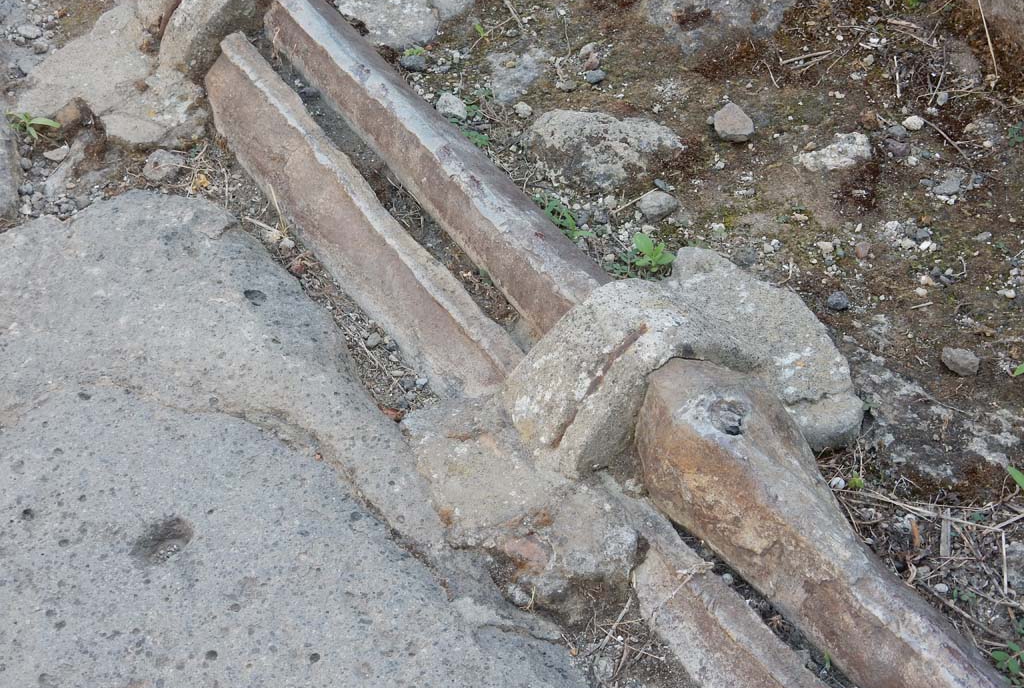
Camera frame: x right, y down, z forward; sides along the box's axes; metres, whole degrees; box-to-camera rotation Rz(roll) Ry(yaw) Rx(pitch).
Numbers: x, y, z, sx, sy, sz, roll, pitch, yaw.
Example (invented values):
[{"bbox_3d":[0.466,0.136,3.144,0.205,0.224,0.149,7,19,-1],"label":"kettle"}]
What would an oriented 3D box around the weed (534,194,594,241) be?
[{"bbox_3d":[0.058,-0.139,2.313,0.066,0.035,0.060,20,42,23],"label":"weed"}]

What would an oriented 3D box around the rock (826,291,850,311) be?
[{"bbox_3d":[0.343,-0.046,2.206,0.026,0.018,0.022,0,38,0],"label":"rock"}]

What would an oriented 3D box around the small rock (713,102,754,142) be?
[{"bbox_3d":[0.303,-0.303,2.876,0.056,0.037,0.043,0,38,0],"label":"small rock"}]

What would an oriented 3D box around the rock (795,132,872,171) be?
[{"bbox_3d":[0.371,-0.222,2.424,0.095,0.028,0.055,-13,40,-16],"label":"rock"}]

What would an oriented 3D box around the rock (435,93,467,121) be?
[{"bbox_3d":[-0.072,-0.283,2.504,0.037,0.026,0.034,0,38,0],"label":"rock"}]

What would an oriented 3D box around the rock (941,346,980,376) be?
[{"bbox_3d":[0.528,0.021,2.473,0.044,0.023,0.029,9,39,12],"label":"rock"}]

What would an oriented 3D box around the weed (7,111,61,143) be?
[{"bbox_3d":[-0.655,-0.298,2.874,0.074,0.030,0.045,0,38,0],"label":"weed"}]

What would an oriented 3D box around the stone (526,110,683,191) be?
[{"bbox_3d":[0.106,-0.221,2.399,0.178,0.060,0.125,6,38,8],"label":"stone"}]

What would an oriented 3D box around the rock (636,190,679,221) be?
[{"bbox_3d":[0.162,-0.154,2.337,0.047,0.028,0.038,0,38,0],"label":"rock"}]

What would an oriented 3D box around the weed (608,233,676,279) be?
[{"bbox_3d":[0.163,-0.111,2.630,0.085,0.036,0.057,0,38,0],"label":"weed"}]

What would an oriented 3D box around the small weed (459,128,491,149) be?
[{"bbox_3d":[-0.043,-0.240,2.453,0.035,0.020,0.035,0,38,0],"label":"small weed"}]

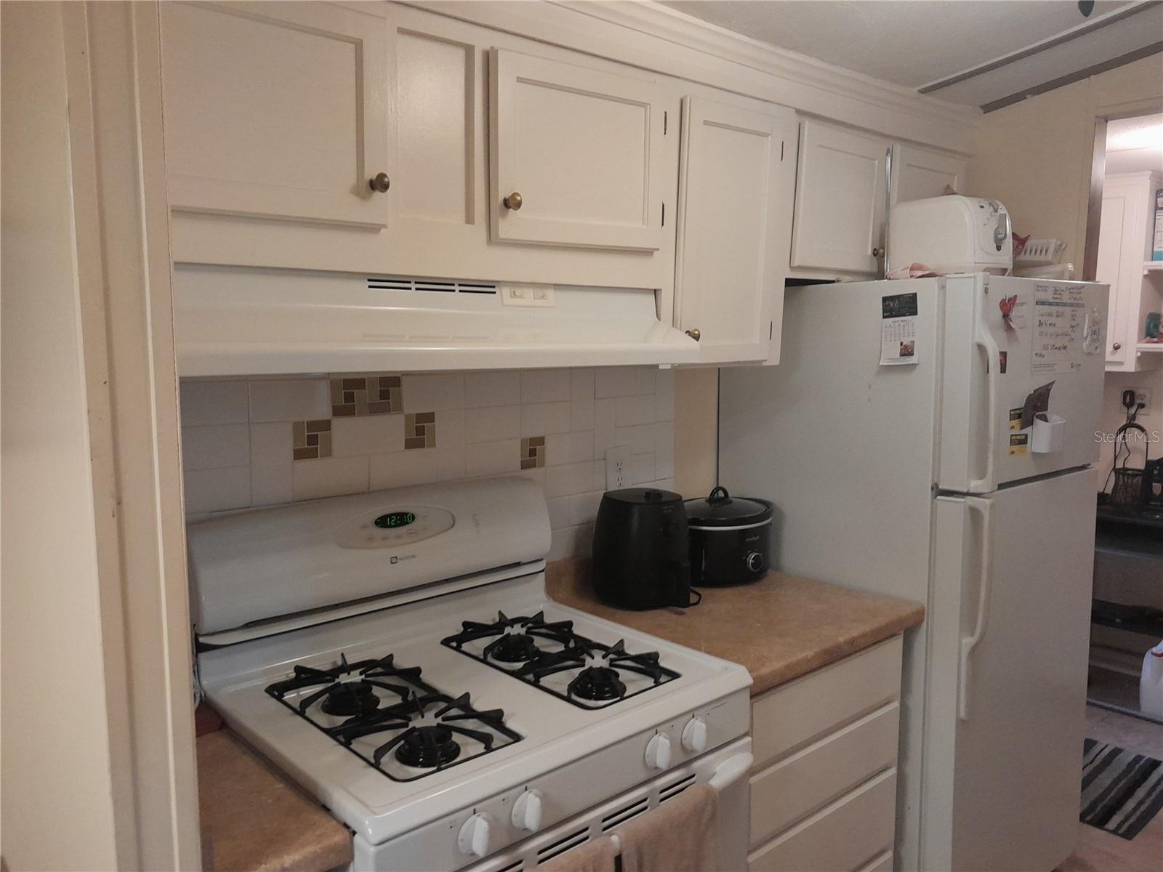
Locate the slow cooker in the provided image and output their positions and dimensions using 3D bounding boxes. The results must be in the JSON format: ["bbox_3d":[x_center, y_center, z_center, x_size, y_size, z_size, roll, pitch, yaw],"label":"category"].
[{"bbox_3d":[0.359,0.246,2.341,0.280,0.228,0.270,-6,8,-42],"label":"slow cooker"}]

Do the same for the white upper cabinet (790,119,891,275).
[{"bbox_3d":[0.563,-0.608,2.413,0.410,0.345,0.300,-6,8,-42],"label":"white upper cabinet"}]

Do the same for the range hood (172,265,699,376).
[{"bbox_3d":[-0.302,-0.203,1.611,1.060,0.158,0.440,-6,8,-42],"label":"range hood"}]

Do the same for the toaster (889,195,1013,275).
[{"bbox_3d":[0.881,-0.468,2.189,0.158,0.195,0.250,-4,7,-30],"label":"toaster"}]

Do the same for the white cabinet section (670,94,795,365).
[{"bbox_3d":[0.240,-0.462,2.175,0.414,0.584,0.353,-6,9,-41],"label":"white cabinet section"}]

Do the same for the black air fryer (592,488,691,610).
[{"bbox_3d":[0.158,0.262,2.115,0.226,0.246,0.275,-6,8,-42],"label":"black air fryer"}]

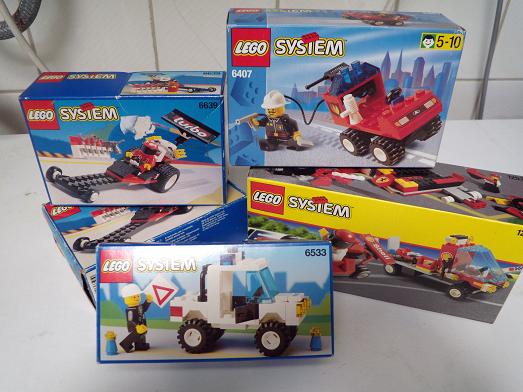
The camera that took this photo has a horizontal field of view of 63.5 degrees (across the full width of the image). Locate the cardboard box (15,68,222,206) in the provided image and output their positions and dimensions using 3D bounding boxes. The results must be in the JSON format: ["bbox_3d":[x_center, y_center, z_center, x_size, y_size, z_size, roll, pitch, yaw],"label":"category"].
[{"bbox_3d":[-0.101,-0.046,0.346,0.143,0.095,0.049,-1,36,-3],"label":"cardboard box"}]

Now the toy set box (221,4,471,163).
[{"bbox_3d":[0.052,-0.075,0.308,0.148,0.098,0.046,0,36,-2],"label":"toy set box"}]

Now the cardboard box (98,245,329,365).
[{"bbox_3d":[-0.029,0.066,0.286,0.145,0.072,0.045,0,-1,-3],"label":"cardboard box"}]

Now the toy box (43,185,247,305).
[{"bbox_3d":[-0.098,0.023,0.373,0.143,0.049,0.095,-25,44,-31],"label":"toy box"}]

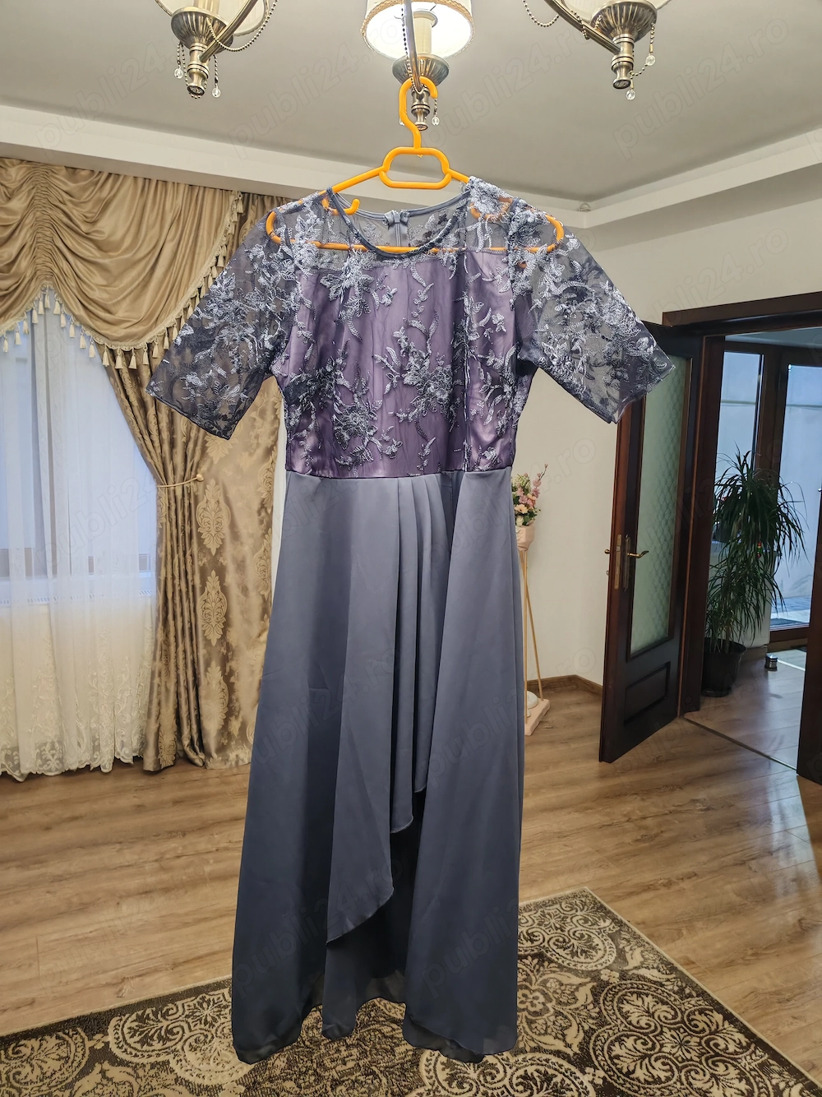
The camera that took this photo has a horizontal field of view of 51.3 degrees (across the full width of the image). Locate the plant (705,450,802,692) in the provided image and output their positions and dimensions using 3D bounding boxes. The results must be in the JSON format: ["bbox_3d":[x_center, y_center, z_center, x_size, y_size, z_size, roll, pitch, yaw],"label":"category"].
[{"bbox_3d":[1.969,0.147,5.078,0.620,1.480,0.600,4,10,20],"label":"plant"}]

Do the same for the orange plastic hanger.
[{"bbox_3d":[0.010,-0.537,1.206,0.425,0.238,0.015,1,9,-2],"label":"orange plastic hanger"}]

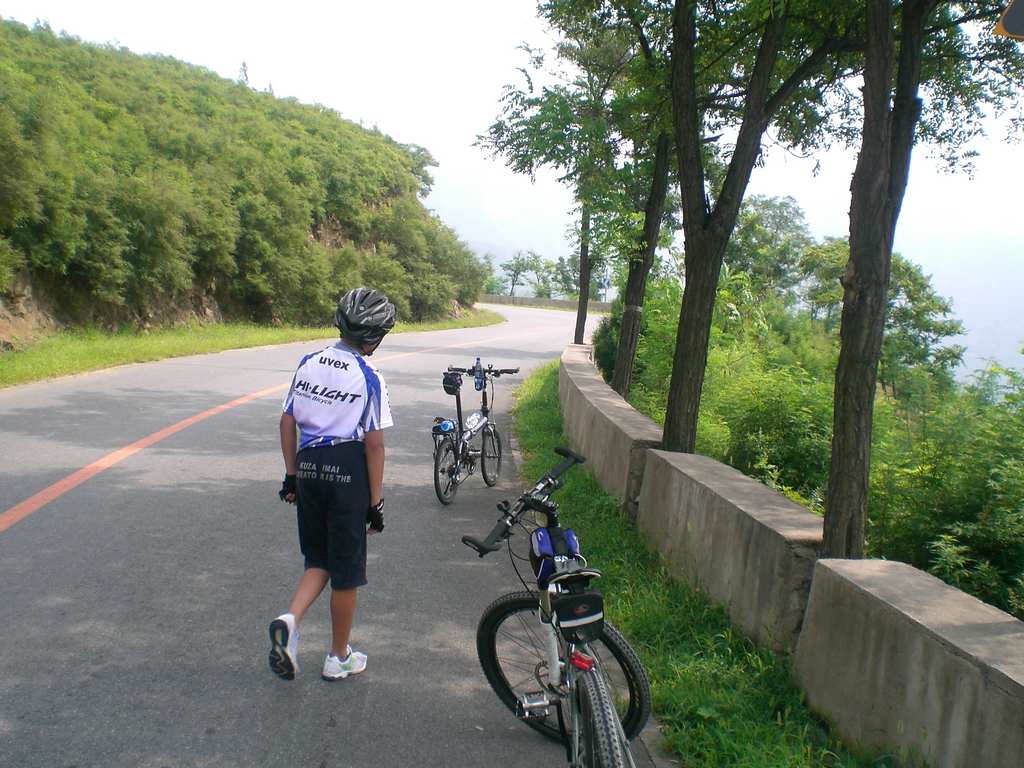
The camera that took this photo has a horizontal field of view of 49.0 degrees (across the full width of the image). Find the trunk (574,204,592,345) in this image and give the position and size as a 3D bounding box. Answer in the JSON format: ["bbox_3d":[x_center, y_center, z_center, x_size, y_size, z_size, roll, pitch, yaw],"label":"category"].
[{"bbox_3d":[1.291,-1.906,20.500,0.230,2.750,0.220,3,5,0],"label":"trunk"}]

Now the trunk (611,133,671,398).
[{"bbox_3d":[1.316,-1.151,11.600,0.260,2.980,0.250,10,5,-1],"label":"trunk"}]

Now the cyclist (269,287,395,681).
[{"bbox_3d":[-0.759,0.414,4.730,0.480,1.640,0.470,2,5,18],"label":"cyclist"}]

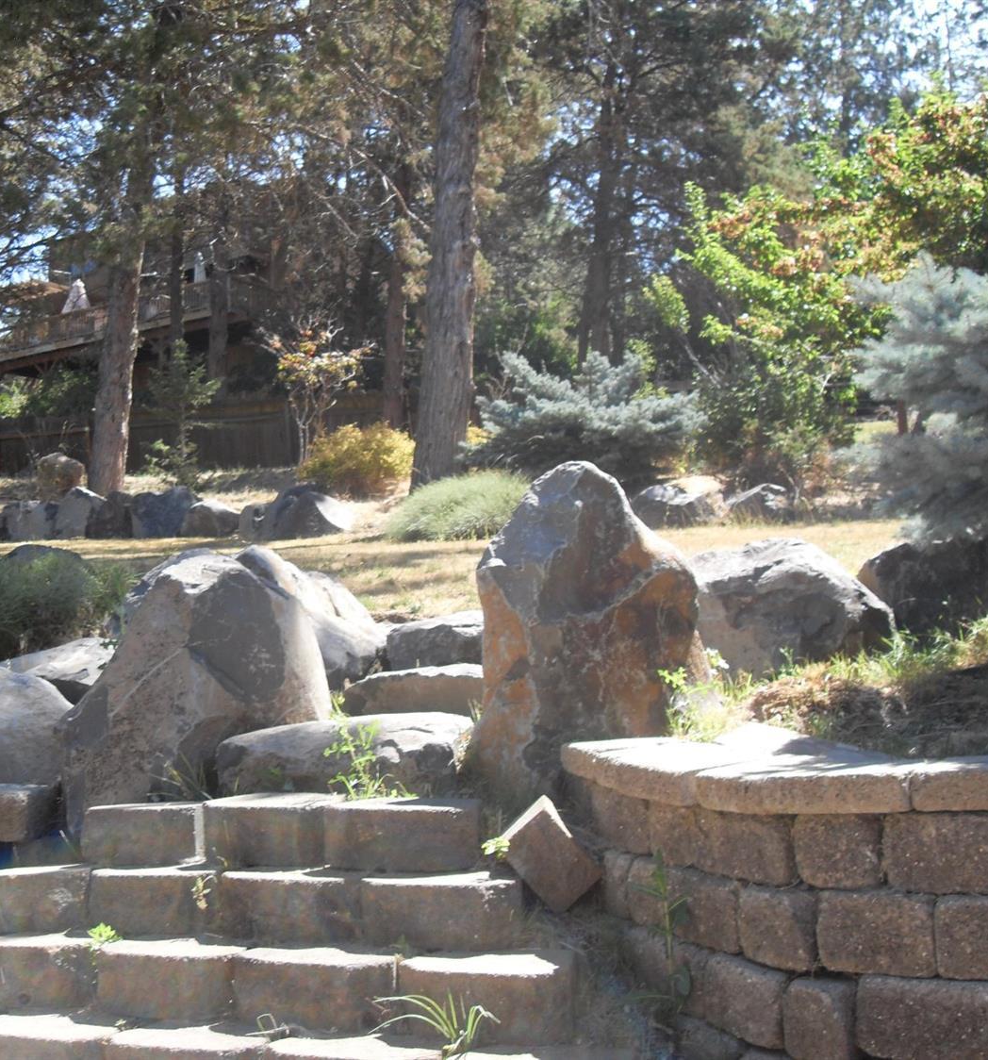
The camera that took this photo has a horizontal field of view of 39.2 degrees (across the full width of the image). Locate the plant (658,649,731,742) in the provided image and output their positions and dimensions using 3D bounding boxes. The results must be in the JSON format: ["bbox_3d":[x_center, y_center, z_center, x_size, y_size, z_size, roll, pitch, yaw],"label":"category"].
[{"bbox_3d":[0.549,0.454,3.800,0.200,0.254,0.180,1,-4,0],"label":"plant"}]

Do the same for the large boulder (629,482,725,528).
[{"bbox_3d":[1.527,-0.200,11.700,0.842,0.398,0.600,-1,-5,7],"label":"large boulder"}]

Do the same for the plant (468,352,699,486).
[{"bbox_3d":[0.828,-1.034,13.000,2.183,1.259,2.000,-1,-5,4],"label":"plant"}]

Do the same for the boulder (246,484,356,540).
[{"bbox_3d":[-1.781,-0.164,12.900,0.985,0.534,0.700,1,-4,0],"label":"boulder"}]

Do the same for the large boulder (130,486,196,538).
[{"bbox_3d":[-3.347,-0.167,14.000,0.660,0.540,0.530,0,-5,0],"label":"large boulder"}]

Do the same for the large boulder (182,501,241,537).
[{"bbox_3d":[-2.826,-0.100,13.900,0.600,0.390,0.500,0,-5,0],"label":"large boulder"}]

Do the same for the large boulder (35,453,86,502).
[{"bbox_3d":[-4.935,-0.603,15.800,0.578,0.553,0.500,1,-4,0],"label":"large boulder"}]

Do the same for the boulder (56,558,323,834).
[{"bbox_3d":[-0.897,0.487,4.150,0.798,0.827,0.620,0,-5,-12],"label":"boulder"}]

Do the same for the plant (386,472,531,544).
[{"bbox_3d":[-0.291,-0.209,12.200,1.369,0.631,1.200,1,-4,0],"label":"plant"}]

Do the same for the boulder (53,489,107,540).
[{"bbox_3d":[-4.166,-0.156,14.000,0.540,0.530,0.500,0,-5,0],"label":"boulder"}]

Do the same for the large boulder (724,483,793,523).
[{"bbox_3d":[2.335,-0.233,12.200,0.657,0.367,0.500,-2,-5,11],"label":"large boulder"}]

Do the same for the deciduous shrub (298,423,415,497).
[{"bbox_3d":[-1.729,-0.869,17.500,1.438,0.823,1.400,1,-6,-6],"label":"deciduous shrub"}]

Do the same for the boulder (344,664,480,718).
[{"bbox_3d":[-0.237,0.565,4.700,0.560,0.220,0.440,-1,-5,10],"label":"boulder"}]

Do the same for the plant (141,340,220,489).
[{"bbox_3d":[-3.729,-1.372,16.500,0.932,1.746,0.900,1,-4,0],"label":"plant"}]

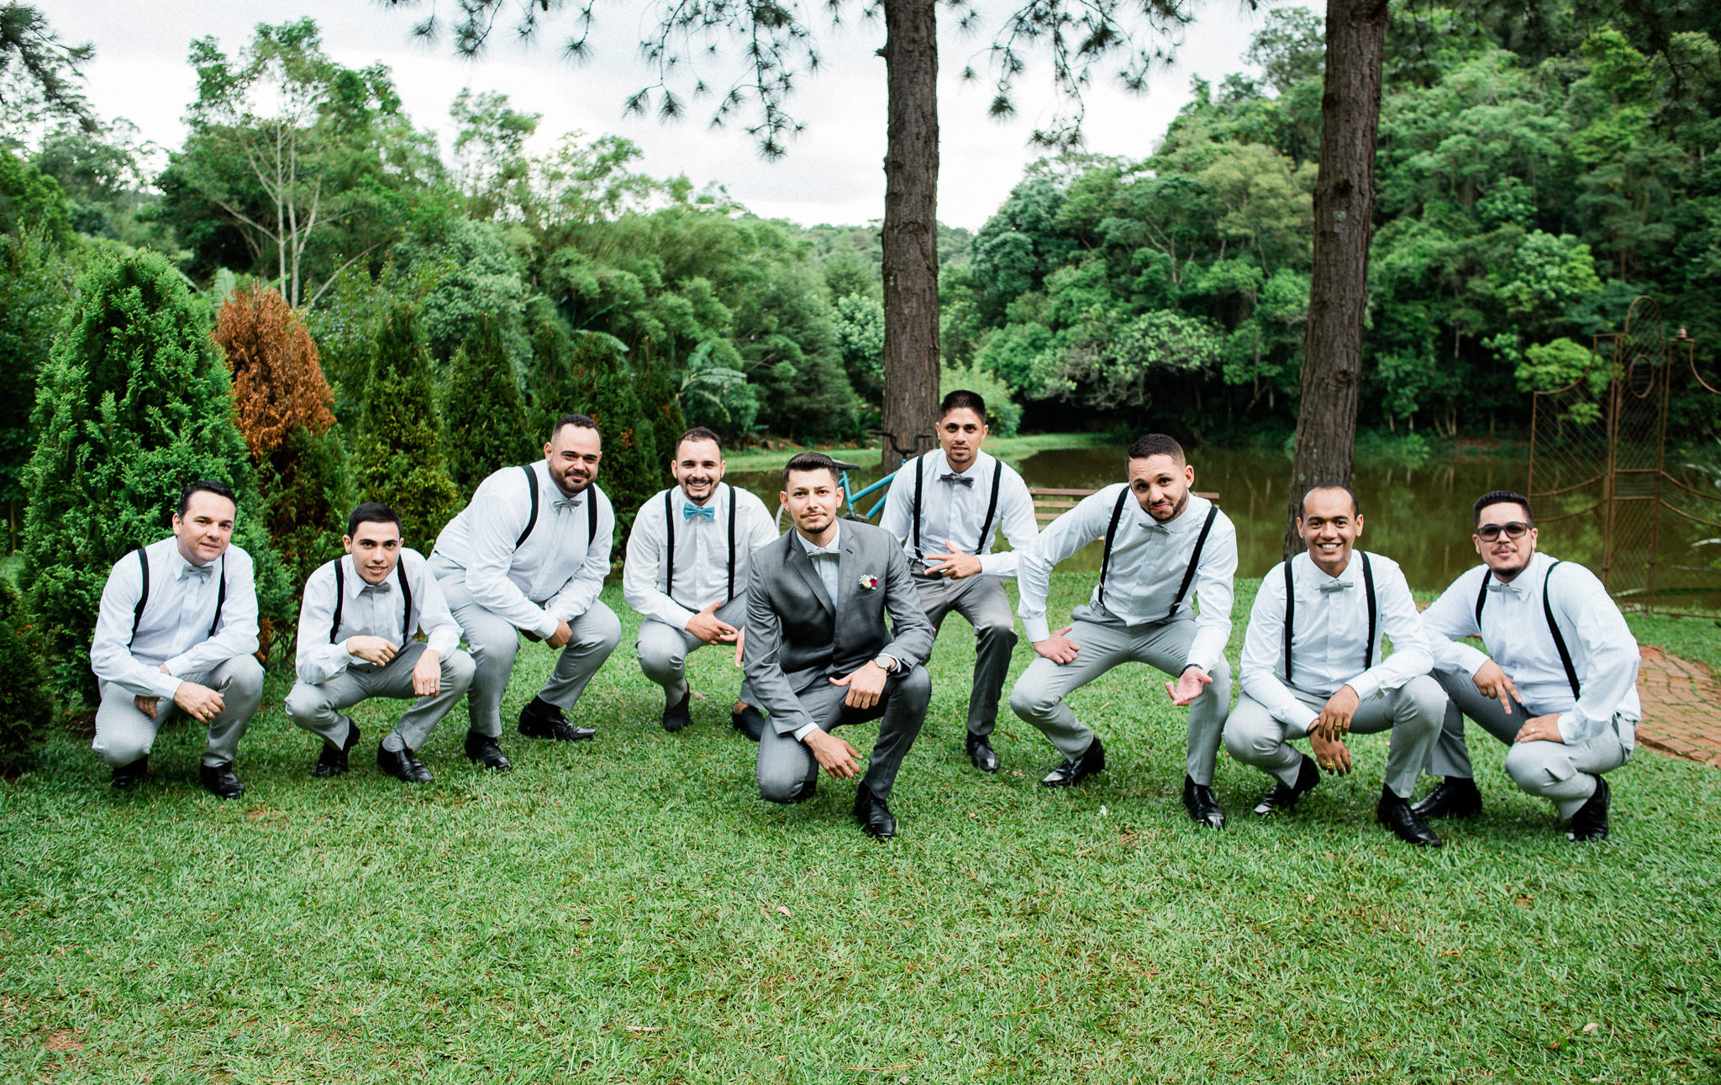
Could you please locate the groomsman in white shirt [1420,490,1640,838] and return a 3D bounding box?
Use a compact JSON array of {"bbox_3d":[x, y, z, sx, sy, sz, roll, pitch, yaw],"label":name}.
[{"bbox_3d":[1.971,0.342,3.970,0.640,1.006,0.760,5,7,37],"label":"groomsman in white shirt"}]

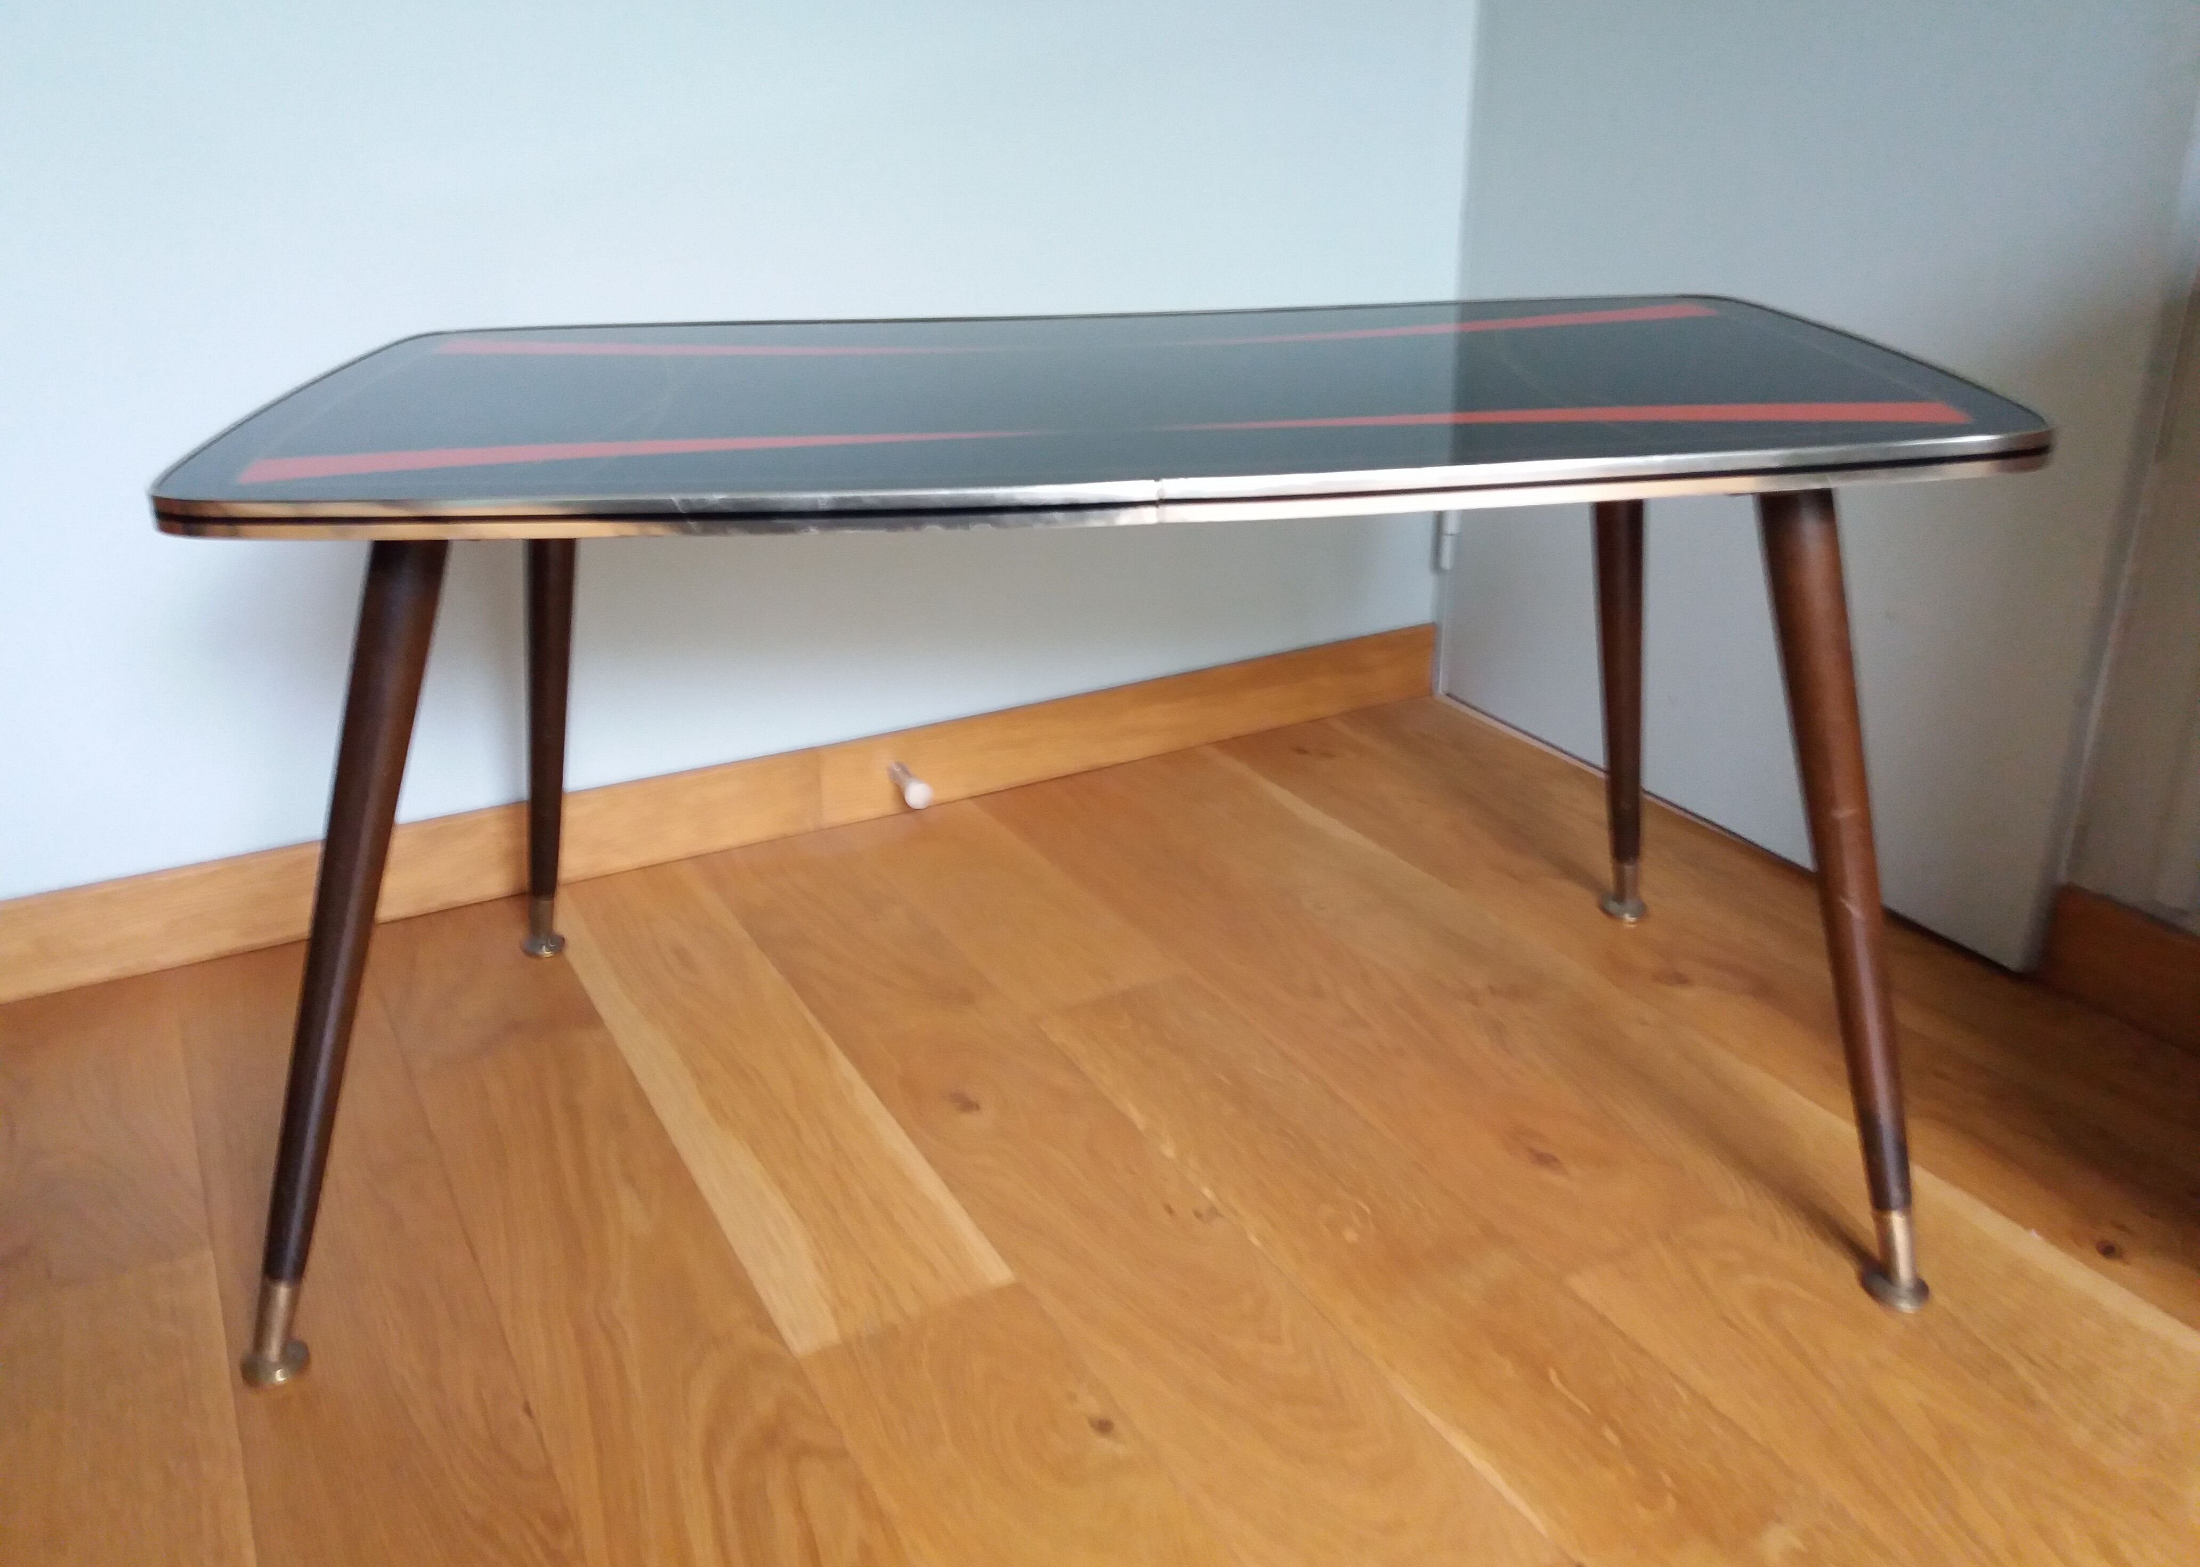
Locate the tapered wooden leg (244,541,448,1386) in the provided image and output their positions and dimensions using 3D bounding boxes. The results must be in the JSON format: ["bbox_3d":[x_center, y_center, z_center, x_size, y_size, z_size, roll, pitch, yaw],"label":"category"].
[{"bbox_3d":[-0.429,0.107,1.006,0.041,0.495,0.041,11,6,0],"label":"tapered wooden leg"}]

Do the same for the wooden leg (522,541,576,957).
[{"bbox_3d":[-0.441,-0.046,1.424,0.041,0.490,0.041,13,33,0],"label":"wooden leg"}]

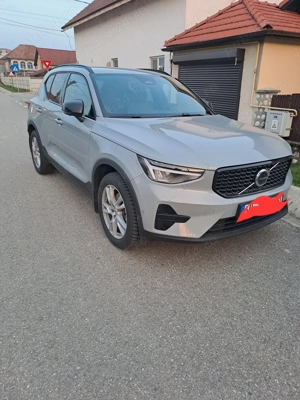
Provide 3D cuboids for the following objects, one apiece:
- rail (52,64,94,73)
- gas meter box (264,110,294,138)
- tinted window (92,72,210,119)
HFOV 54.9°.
[{"bbox_3d":[-1.046,-1.675,3.721,0.080,0.110,1.540,-13,26,-31],"label":"rail"},{"bbox_3d":[2.400,-1.410,5.390,0.230,0.420,0.370,-14,27,-31],"label":"gas meter box"},{"bbox_3d":[-0.054,-1.293,3.415,1.400,0.150,0.860,-13,59,-32],"label":"tinted window"}]

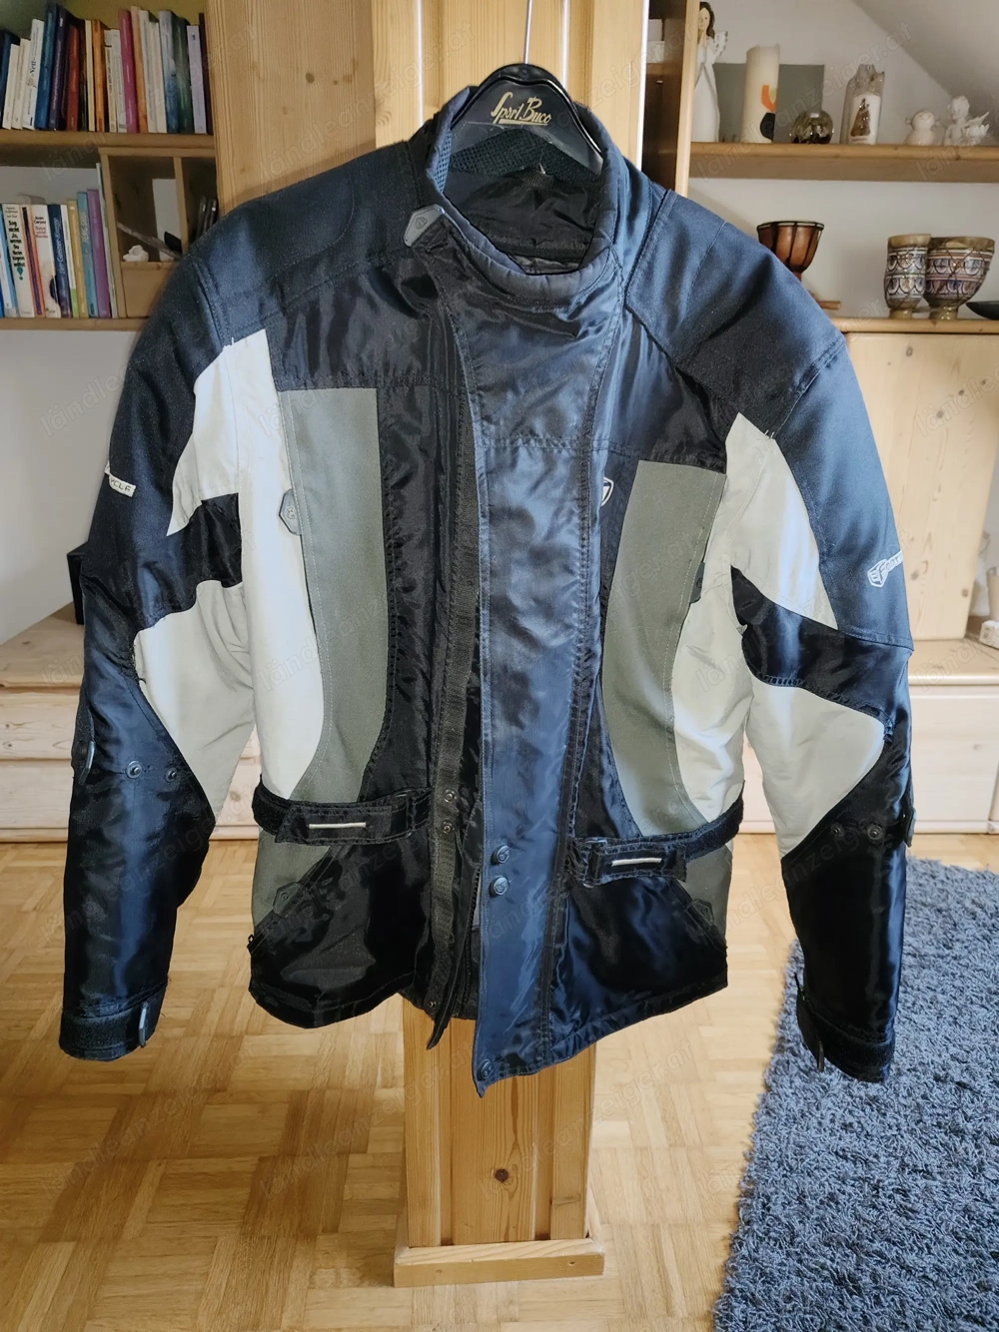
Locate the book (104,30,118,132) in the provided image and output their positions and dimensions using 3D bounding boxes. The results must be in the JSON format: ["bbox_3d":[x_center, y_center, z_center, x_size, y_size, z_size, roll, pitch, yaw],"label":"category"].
[{"bbox_3d":[-0.787,-1.197,1.919,0.013,0.179,0.115,3,19,-3],"label":"book"}]

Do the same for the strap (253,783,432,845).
[{"bbox_3d":[-0.140,0.128,0.812,0.157,0.040,0.042,2,18,6],"label":"strap"}]

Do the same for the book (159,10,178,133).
[{"bbox_3d":[-0.675,-1.232,1.953,0.024,0.216,0.140,1,18,-2],"label":"book"}]

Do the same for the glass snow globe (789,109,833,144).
[{"bbox_3d":[0.690,-1.175,2.034,0.085,0.089,0.085,0,19,-2],"label":"glass snow globe"}]

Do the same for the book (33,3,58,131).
[{"bbox_3d":[-0.875,-1.175,1.848,0.023,0.218,0.145,13,17,-6],"label":"book"}]

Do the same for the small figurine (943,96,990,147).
[{"bbox_3d":[1.034,-1.190,2.041,0.075,0.120,0.060,17,25,40],"label":"small figurine"}]

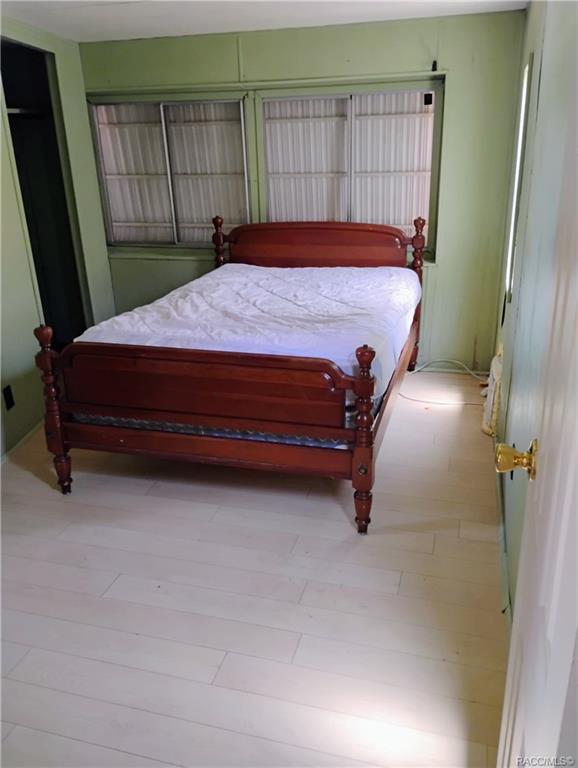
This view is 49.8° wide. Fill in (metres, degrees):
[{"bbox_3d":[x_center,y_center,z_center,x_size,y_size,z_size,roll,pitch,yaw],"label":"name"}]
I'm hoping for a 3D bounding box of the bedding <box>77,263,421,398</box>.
[{"bbox_3d":[-0.094,-0.358,3.378,1.370,0.240,1.890,5,21,16],"label":"bedding"}]

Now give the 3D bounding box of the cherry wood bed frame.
[{"bbox_3d":[-0.098,-0.272,3.406,1.456,1.030,2.065,5,21,16],"label":"cherry wood bed frame"}]

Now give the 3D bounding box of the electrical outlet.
[{"bbox_3d":[-1.488,0.074,3.314,0.012,0.116,0.072,4,21,14],"label":"electrical outlet"}]

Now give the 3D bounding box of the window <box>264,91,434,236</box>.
[{"bbox_3d":[0.375,-1.351,4.005,1.060,0.940,0.080,4,21,14],"label":"window"}]

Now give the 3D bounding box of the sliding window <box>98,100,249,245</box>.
[{"bbox_3d":[-0.806,-1.441,4.343,1.095,0.961,0.070,3,21,13],"label":"sliding window"}]

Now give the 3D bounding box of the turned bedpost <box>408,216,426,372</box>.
[{"bbox_3d":[0.835,-0.562,4.111,0.087,1.030,0.087,5,21,16],"label":"turned bedpost"}]

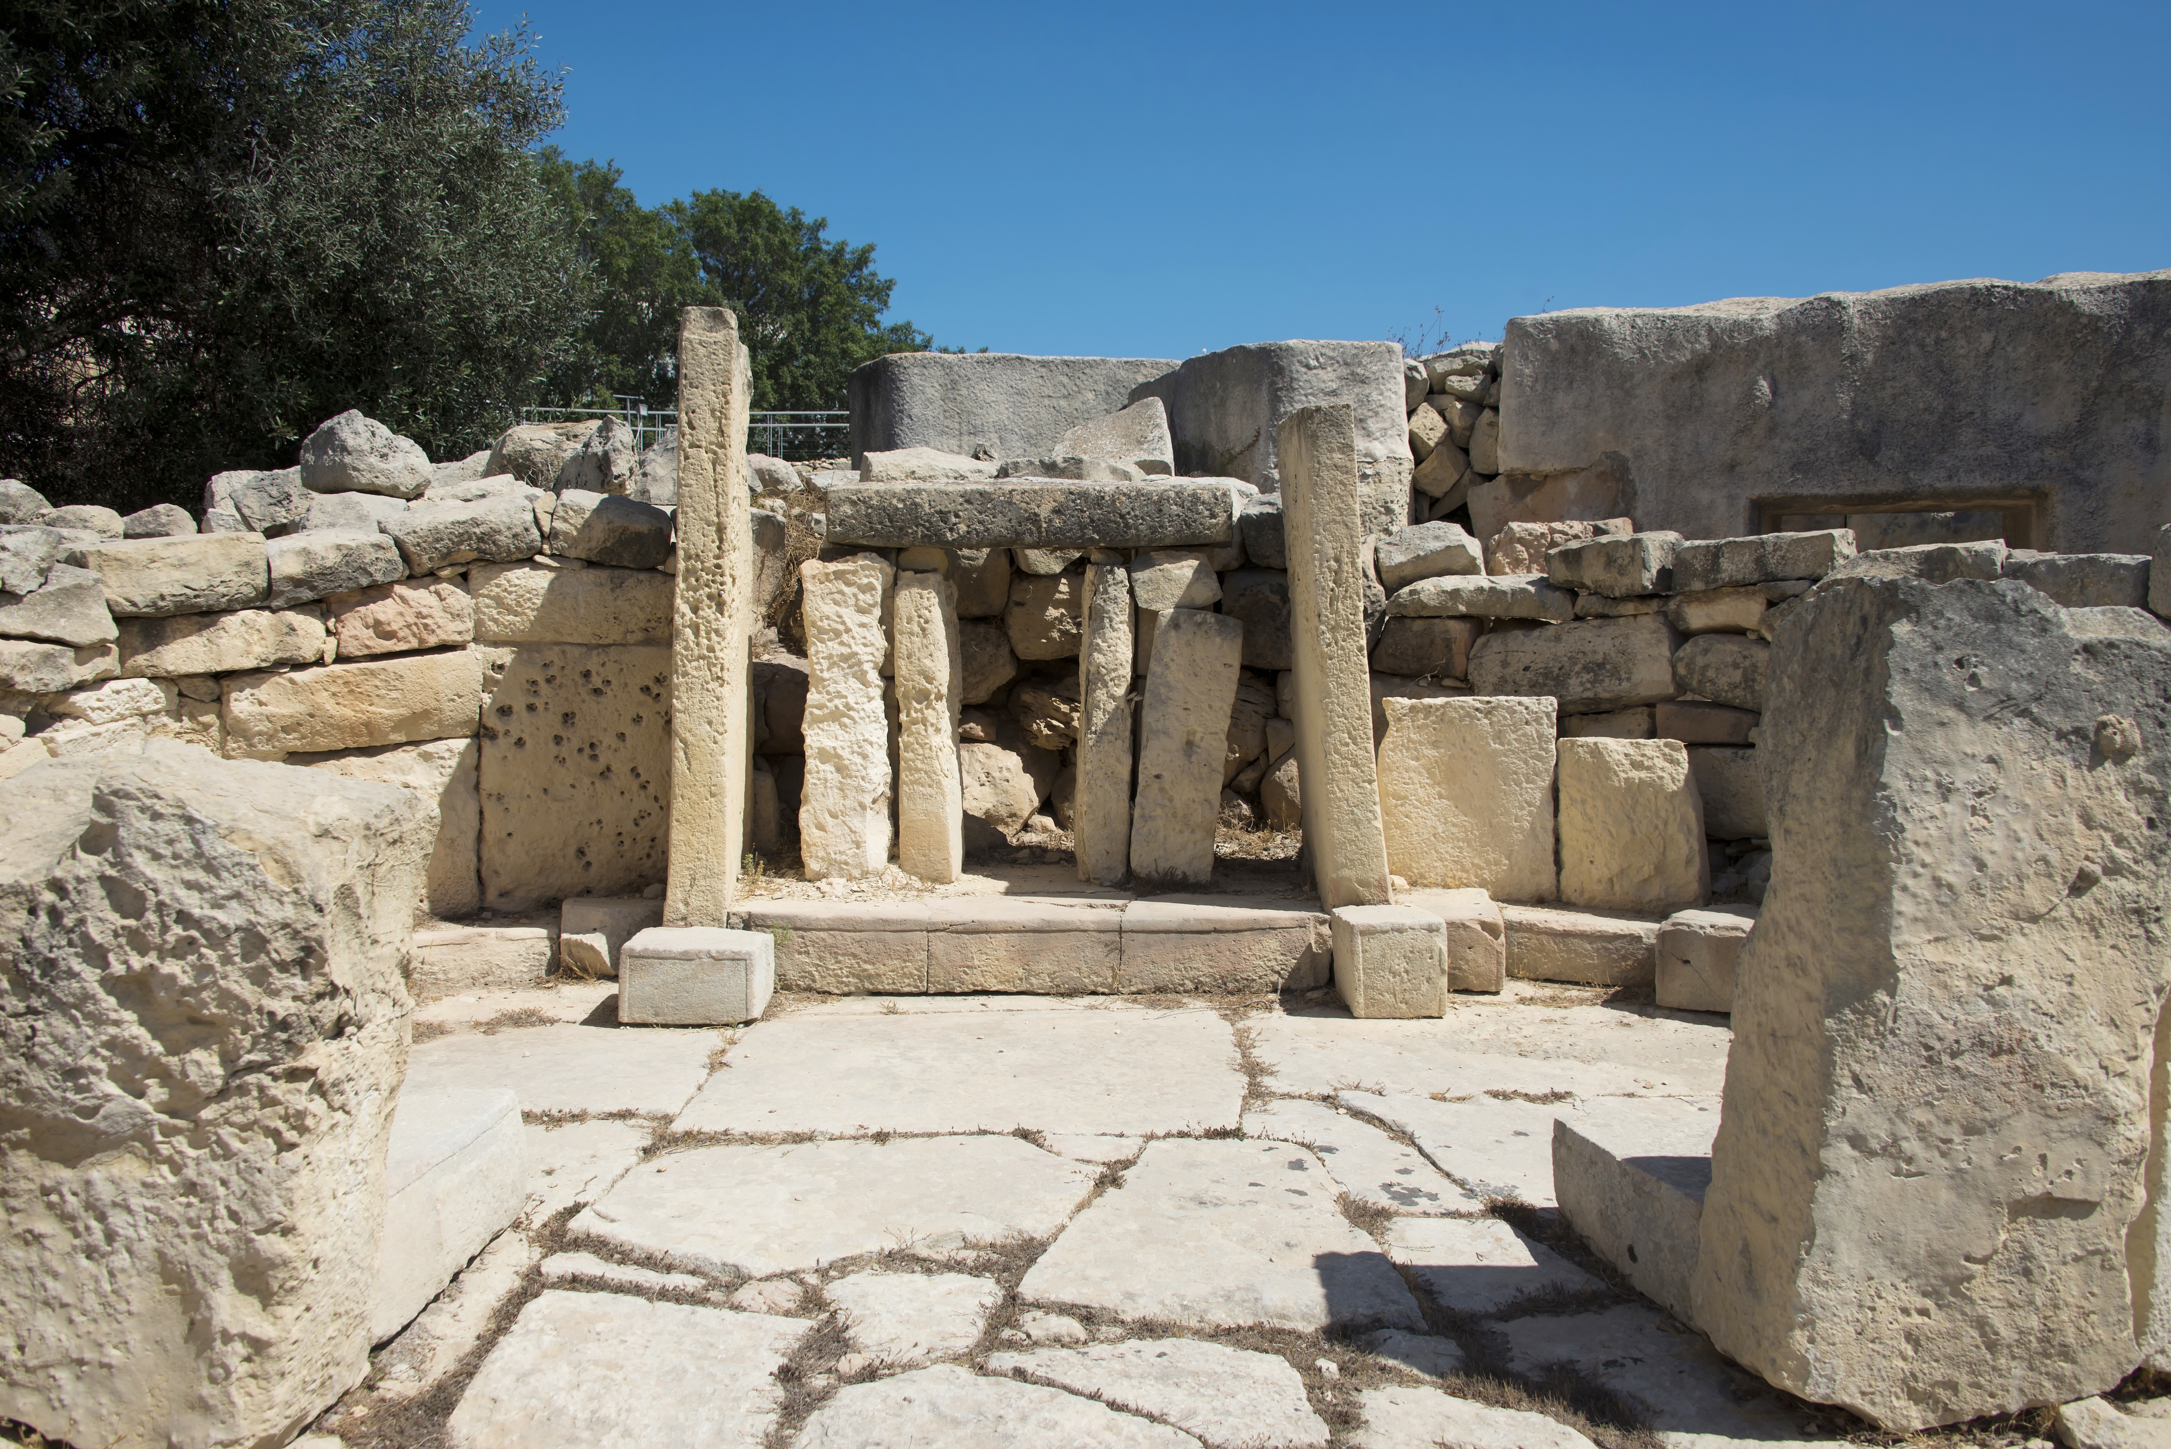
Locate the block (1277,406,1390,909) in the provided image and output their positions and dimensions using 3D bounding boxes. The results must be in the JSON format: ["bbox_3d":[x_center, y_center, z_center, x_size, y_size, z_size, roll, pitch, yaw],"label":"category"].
[{"bbox_3d":[1.222,-0.327,8.250,0.290,2.380,0.420,-5,3,-6],"label":"block"}]

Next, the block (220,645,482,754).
[{"bbox_3d":[-3.900,-0.131,9.000,1.210,0.470,0.450,-1,2,-30],"label":"block"}]

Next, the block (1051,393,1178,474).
[{"bbox_3d":[0.175,-1.689,9.900,0.719,0.434,0.400,0,2,5],"label":"block"}]

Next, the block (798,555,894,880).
[{"bbox_3d":[-1.212,-0.048,8.680,0.450,1.650,0.280,0,3,0],"label":"block"}]

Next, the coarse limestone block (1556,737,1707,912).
[{"bbox_3d":[2.908,0.514,9.000,0.710,0.865,0.320,1,3,28],"label":"coarse limestone block"}]

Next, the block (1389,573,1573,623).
[{"bbox_3d":[2.246,-0.718,9.600,0.998,0.254,0.450,1,2,15],"label":"block"}]

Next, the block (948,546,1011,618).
[{"bbox_3d":[-0.650,-0.894,10.350,0.398,0.478,0.420,0,2,0],"label":"block"}]

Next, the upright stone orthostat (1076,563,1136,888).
[{"bbox_3d":[0.121,-0.014,9.856,0.280,1.860,0.380,0,2,8],"label":"upright stone orthostat"}]

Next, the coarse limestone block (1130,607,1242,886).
[{"bbox_3d":[0.520,0.118,8.700,0.430,1.400,0.240,5,3,0],"label":"coarse limestone block"}]

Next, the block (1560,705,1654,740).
[{"bbox_3d":[2.927,-0.010,9.550,0.531,0.189,0.360,-2,1,24],"label":"block"}]

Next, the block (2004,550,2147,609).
[{"bbox_3d":[5.153,-0.737,8.800,0.660,0.300,0.450,0,2,15],"label":"block"}]

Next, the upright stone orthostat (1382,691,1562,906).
[{"bbox_3d":[2.097,0.386,9.300,0.895,1.089,0.330,1,2,27],"label":"upright stone orthostat"}]

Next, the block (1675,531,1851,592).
[{"bbox_3d":[3.756,-0.905,9.373,0.900,0.290,0.380,-2,1,33],"label":"block"}]

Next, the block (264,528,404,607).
[{"bbox_3d":[-4.430,-0.930,10.050,0.750,0.420,0.500,0,1,-14],"label":"block"}]

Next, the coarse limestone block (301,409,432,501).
[{"bbox_3d":[-4.097,-1.527,9.600,0.730,0.470,0.580,-1,2,-25],"label":"coarse limestone block"}]

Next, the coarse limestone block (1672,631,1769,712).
[{"bbox_3d":[3.464,-0.286,9.200,0.502,0.420,0.450,1,2,20],"label":"coarse limestone block"}]

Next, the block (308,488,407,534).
[{"bbox_3d":[-3.494,-1.017,8.100,0.440,0.220,0.380,-1,3,-12],"label":"block"}]

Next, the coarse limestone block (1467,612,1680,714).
[{"bbox_3d":[2.744,-0.333,9.500,1.093,0.486,0.450,-5,1,20],"label":"coarse limestone block"}]

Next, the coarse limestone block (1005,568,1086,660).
[{"bbox_3d":[-0.250,-0.790,12.200,0.620,0.630,0.500,0,0,0],"label":"coarse limestone block"}]

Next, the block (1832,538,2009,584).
[{"bbox_3d":[5.280,-0.970,10.750,1.050,0.360,0.500,0,1,18],"label":"block"}]

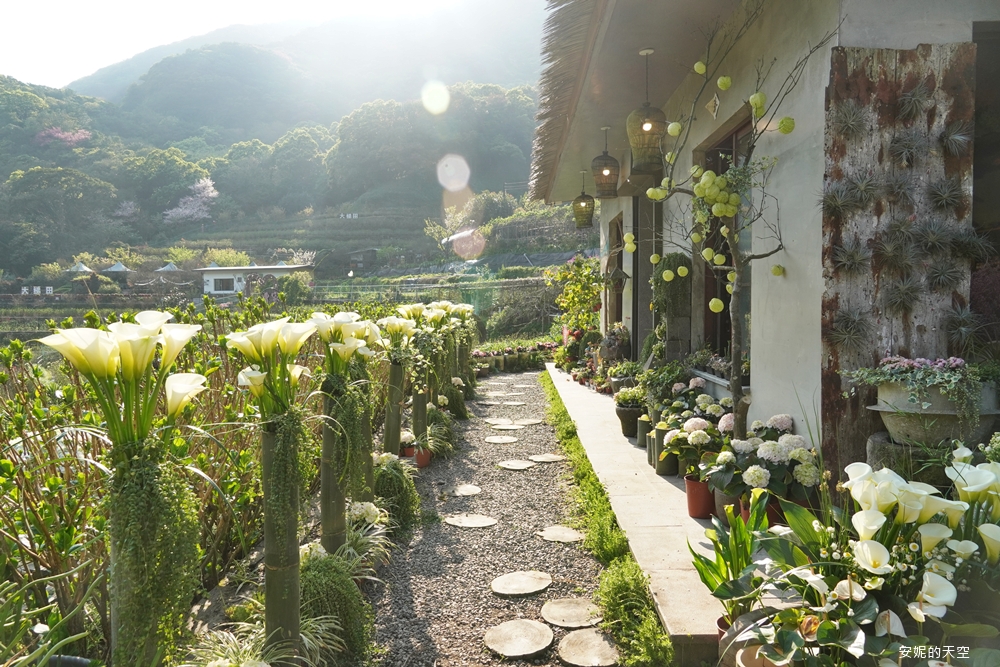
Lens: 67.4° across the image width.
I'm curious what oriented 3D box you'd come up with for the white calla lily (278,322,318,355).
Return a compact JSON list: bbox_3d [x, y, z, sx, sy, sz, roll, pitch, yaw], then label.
[{"bbox_3d":[-0.742,0.018,2.750,0.125,0.115,0.110,2,3,33],"label":"white calla lily"}]

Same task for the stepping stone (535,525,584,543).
[{"bbox_3d":[0.340,1.140,4.216,0.275,0.040,0.270,0,3,2],"label":"stepping stone"}]

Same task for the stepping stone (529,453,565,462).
[{"bbox_3d":[0.389,1.046,6.215,0.305,0.040,0.310,0,3,2],"label":"stepping stone"}]

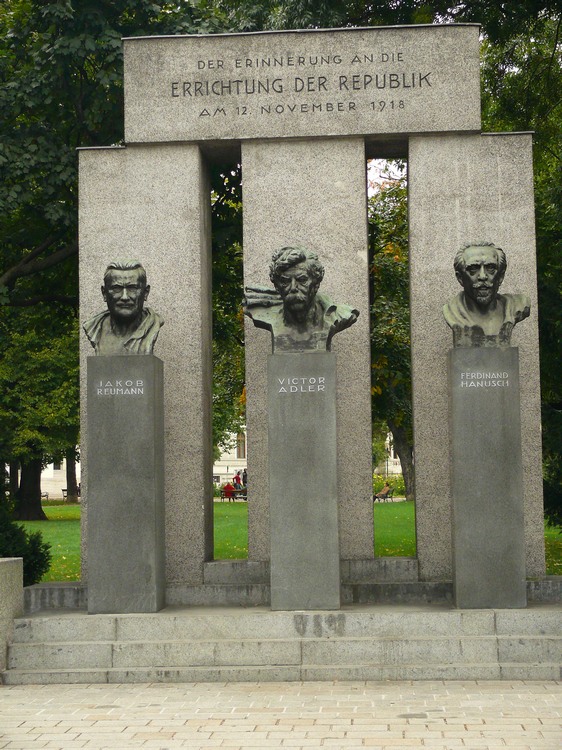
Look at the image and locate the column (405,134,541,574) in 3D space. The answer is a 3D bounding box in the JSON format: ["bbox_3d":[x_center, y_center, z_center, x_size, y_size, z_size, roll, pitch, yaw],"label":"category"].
[{"bbox_3d":[1.696,-0.144,12.621,1.068,3.834,0.781,-1,-4,4],"label":"column"}]

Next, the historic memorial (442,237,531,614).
[{"bbox_3d":[1.725,0.398,11.793,0.717,2.994,0.491,-1,-4,4],"label":"historic memorial"}]

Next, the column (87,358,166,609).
[{"bbox_3d":[-1.290,0.913,11.960,0.561,2.096,0.459,-1,-4,4],"label":"column"}]

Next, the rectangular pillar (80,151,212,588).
[{"bbox_3d":[-1.191,-0.079,12.813,1.064,3.834,0.781,-1,-4,4],"label":"rectangular pillar"}]

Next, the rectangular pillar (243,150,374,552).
[{"bbox_3d":[0.253,-0.201,12.724,1.071,3.656,0.781,-1,-4,4],"label":"rectangular pillar"}]

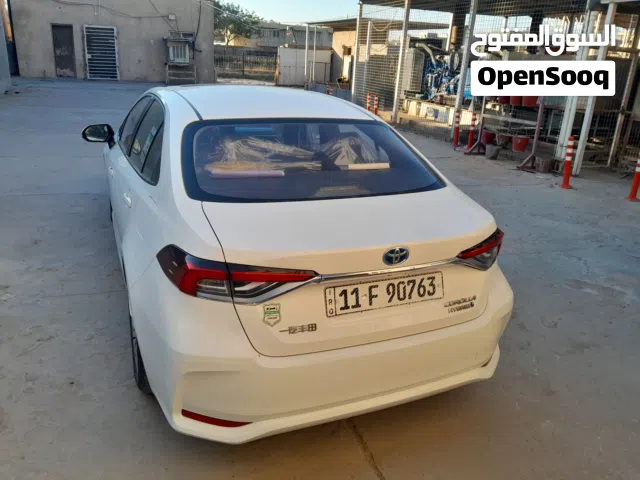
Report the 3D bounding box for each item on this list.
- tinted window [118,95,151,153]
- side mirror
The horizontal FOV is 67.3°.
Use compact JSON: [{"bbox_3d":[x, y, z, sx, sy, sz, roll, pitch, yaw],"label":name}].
[{"bbox_3d":[-1.327,-0.855,3.450,0.061,0.429,0.930,19,11,-31],"label":"tinted window"},{"bbox_3d":[-1.762,-0.836,3.814,0.220,0.170,0.150,-5,22,-24],"label":"side mirror"}]

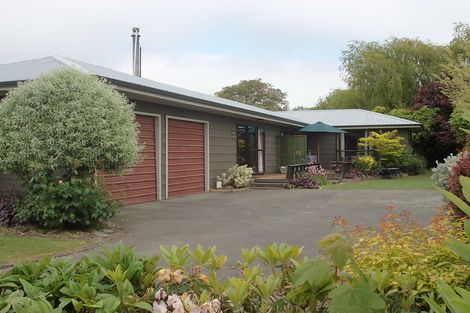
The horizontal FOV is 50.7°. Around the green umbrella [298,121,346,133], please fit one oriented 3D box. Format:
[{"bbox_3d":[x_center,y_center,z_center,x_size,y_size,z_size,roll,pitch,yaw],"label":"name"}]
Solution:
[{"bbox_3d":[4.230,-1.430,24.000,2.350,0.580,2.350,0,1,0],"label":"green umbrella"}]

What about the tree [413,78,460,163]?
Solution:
[{"bbox_3d":[11.800,-1.900,29.000,2.900,5.400,2.900,0,1,0],"label":"tree"}]

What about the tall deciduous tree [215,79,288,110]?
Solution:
[{"bbox_3d":[1.660,-3.600,50.000,7.500,8.500,7.000,0,1,0],"label":"tall deciduous tree"}]

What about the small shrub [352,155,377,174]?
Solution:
[{"bbox_3d":[6.000,0.430,23.000,1.100,1.000,1.050,0,1,0],"label":"small shrub"}]

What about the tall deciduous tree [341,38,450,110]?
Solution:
[{"bbox_3d":[13.600,-4.600,42.000,9.300,10.800,8.500,0,1,0],"label":"tall deciduous tree"}]

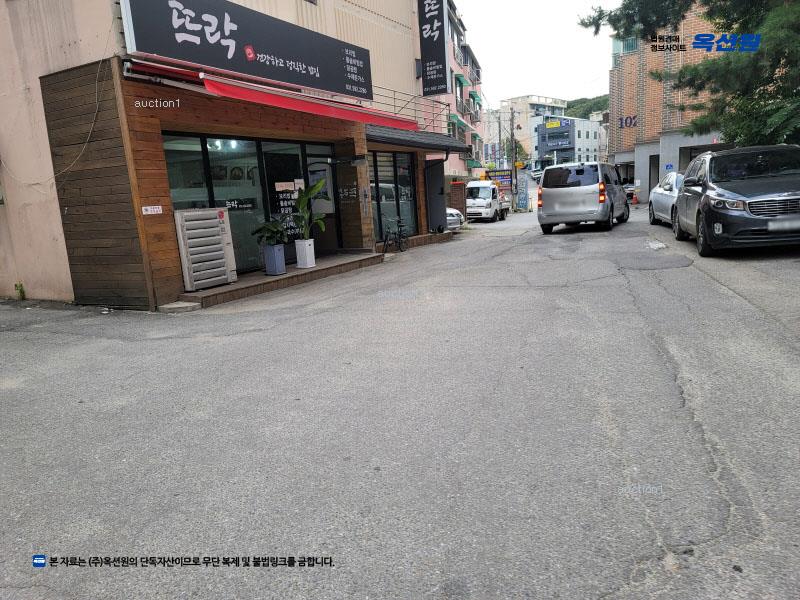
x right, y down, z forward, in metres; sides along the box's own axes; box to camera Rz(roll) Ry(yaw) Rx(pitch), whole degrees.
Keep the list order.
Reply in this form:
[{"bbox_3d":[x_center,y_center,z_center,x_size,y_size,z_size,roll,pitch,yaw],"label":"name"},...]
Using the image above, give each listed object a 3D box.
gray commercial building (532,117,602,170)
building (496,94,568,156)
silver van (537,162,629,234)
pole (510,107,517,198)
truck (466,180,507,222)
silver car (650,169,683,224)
[{"bbox_3d":[25.171,-23.365,88.131,7.500,7.826,8.500,-13,15,-39],"label":"gray commercial building"},{"bbox_3d":[28.417,-35.839,125.008,8.500,13.733,17.000,6,15,39],"label":"building"},{"bbox_3d":[5.810,-3.200,17.900,1.920,1.930,5.130,2,13,28],"label":"silver van"},{"bbox_3d":[6.877,-8.481,35.112,0.330,6.216,0.330,2,13,27],"label":"pole"},{"bbox_3d":[4.350,-4.950,29.400,1.740,2.000,5.100,0,12,20],"label":"truck"},{"bbox_3d":[8.150,-2.770,15.600,1.840,1.460,4.800,-1,12,13],"label":"silver car"}]

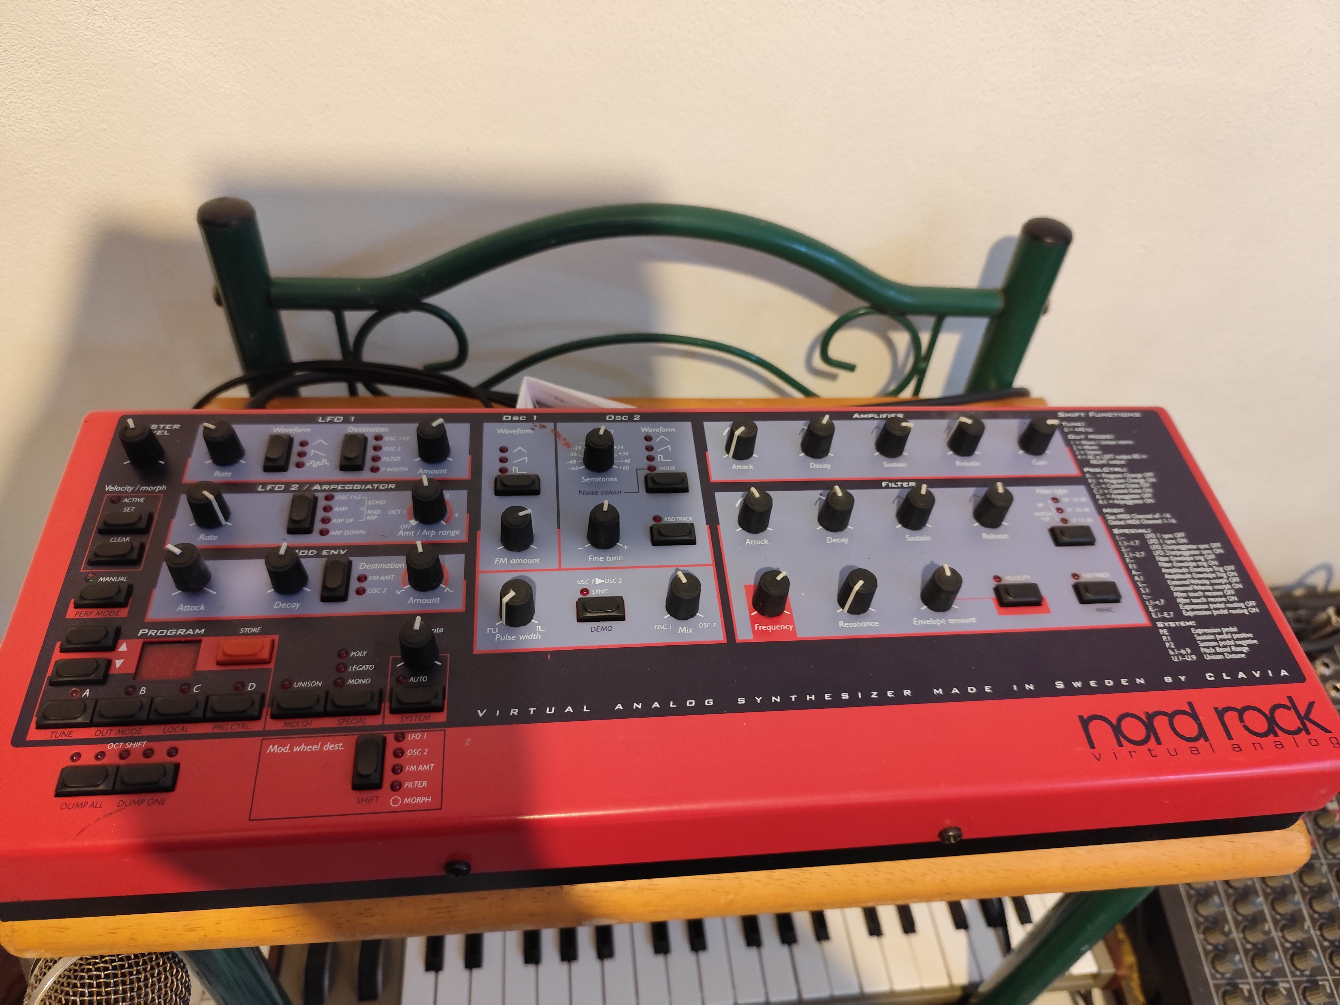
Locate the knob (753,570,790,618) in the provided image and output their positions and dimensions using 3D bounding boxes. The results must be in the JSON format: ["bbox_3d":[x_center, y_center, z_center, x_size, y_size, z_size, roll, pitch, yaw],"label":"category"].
[{"bbox_3d":[0.036,0.032,0.313,0.012,0.014,0.012,4,54,-5],"label":"knob"}]

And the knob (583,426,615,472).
[{"bbox_3d":[-0.026,-0.020,0.333,0.012,0.013,0.012,3,54,-5],"label":"knob"}]

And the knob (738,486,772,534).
[{"bbox_3d":[0.032,0.003,0.324,0.012,0.013,0.012,3,54,-5],"label":"knob"}]

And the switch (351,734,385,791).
[{"bbox_3d":[-0.089,0.076,0.262,0.008,0.004,0.016,-1,55,-8],"label":"switch"}]

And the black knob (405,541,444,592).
[{"bbox_3d":[-0.084,0.022,0.305,0.012,0.014,0.012,-14,58,-16],"label":"black knob"}]

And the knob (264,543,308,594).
[{"bbox_3d":[-0.125,0.022,0.290,0.012,0.013,0.012,4,54,-5],"label":"knob"}]

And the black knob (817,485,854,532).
[{"bbox_3d":[0.062,0.003,0.332,0.011,0.013,0.012,-6,55,-11],"label":"black knob"}]

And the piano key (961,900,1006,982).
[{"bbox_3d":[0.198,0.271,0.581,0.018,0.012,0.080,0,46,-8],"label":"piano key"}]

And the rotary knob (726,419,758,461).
[{"bbox_3d":[0.028,-0.025,0.344,0.012,0.013,0.012,3,54,-5],"label":"rotary knob"}]

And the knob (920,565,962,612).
[{"bbox_3d":[0.099,0.031,0.322,0.012,0.014,0.012,1,54,-6],"label":"knob"}]

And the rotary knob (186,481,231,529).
[{"bbox_3d":[-0.161,0.000,0.310,0.012,0.014,0.012,4,54,-5],"label":"rotary knob"}]

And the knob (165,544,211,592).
[{"bbox_3d":[-0.157,0.021,0.291,0.012,0.013,0.011,3,54,-5],"label":"knob"}]

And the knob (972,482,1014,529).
[{"bbox_3d":[0.124,0.001,0.341,0.011,0.013,0.012,9,54,-1],"label":"knob"}]

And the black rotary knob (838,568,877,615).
[{"bbox_3d":[0.067,0.031,0.318,0.012,0.014,0.012,4,54,-5],"label":"black rotary knob"}]

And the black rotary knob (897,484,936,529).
[{"bbox_3d":[0.092,0.002,0.332,0.012,0.013,0.012,16,54,5],"label":"black rotary knob"}]

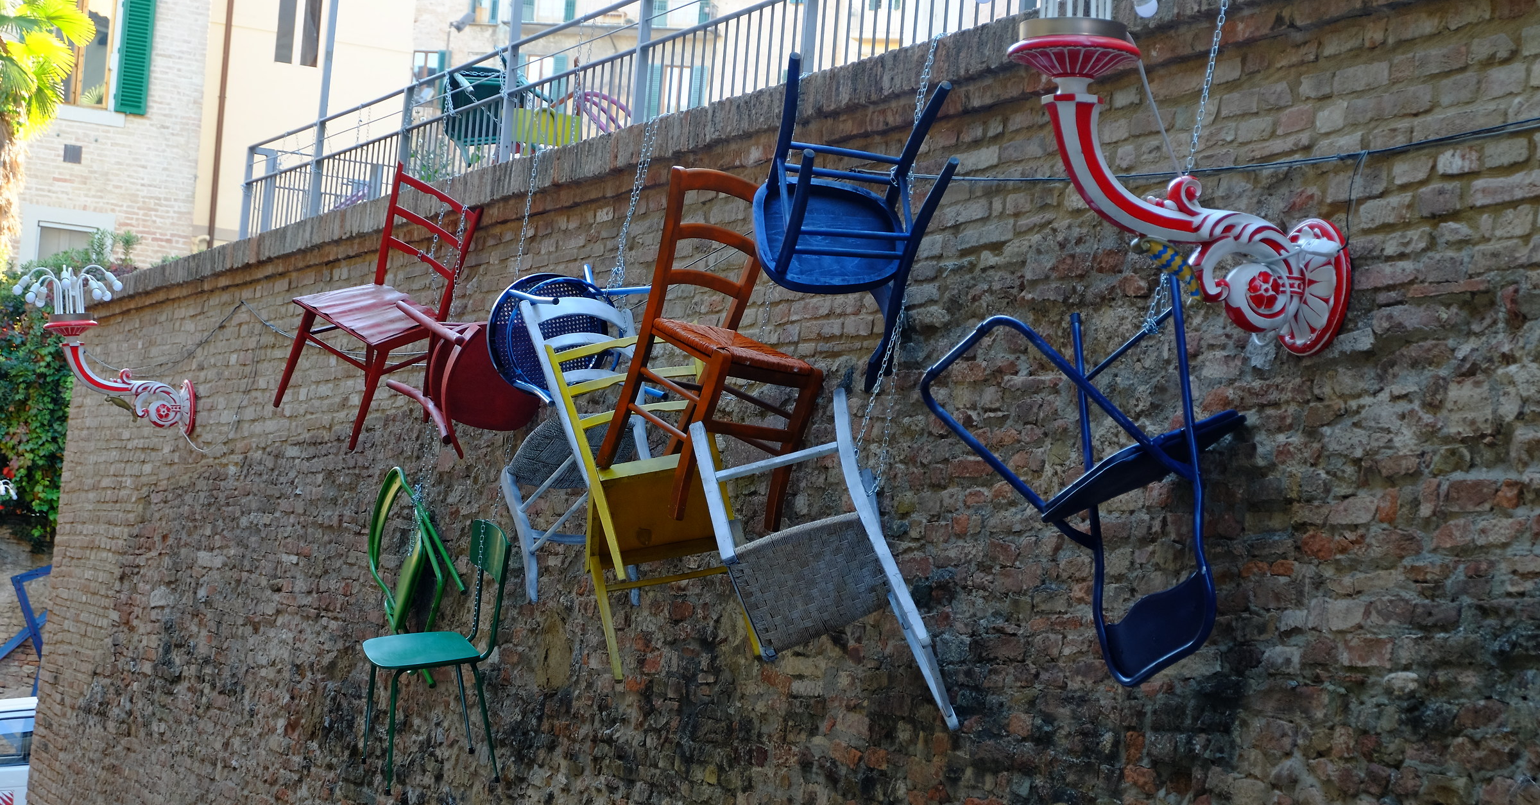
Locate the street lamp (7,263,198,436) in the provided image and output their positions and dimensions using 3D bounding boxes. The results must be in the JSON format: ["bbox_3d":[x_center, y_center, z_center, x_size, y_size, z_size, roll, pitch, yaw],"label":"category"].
[{"bbox_3d":[-3.472,-0.278,16.950,0.900,0.826,0.550,6,-3,-22],"label":"street lamp"}]

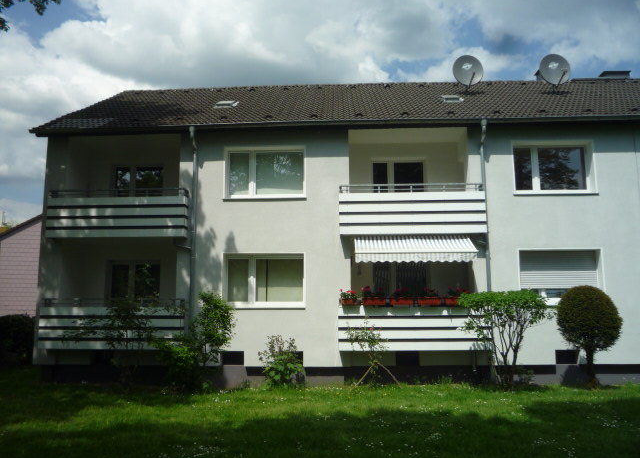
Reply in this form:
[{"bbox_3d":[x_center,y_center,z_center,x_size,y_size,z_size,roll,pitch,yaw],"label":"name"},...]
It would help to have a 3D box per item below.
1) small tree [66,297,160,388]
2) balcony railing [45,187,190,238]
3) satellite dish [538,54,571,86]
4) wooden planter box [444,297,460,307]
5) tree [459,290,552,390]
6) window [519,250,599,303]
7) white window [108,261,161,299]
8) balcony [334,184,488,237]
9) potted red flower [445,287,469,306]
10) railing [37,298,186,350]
[{"bbox_3d":[-4.772,2.610,12.715,2.311,2.161,1.350,-1,-8,3],"label":"small tree"},{"bbox_3d":[-5.092,-0.357,14.132,3.565,1.211,0.500,-1,-8,3],"label":"balcony railing"},{"bbox_3d":[7.219,-4.823,17.040,0.970,1.050,0.500,0,-8,-5],"label":"satellite dish"},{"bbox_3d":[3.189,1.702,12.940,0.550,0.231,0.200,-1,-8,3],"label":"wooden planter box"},{"bbox_3d":[4.006,2.382,11.994,1.958,2.092,1.900,-1,-8,3],"label":"tree"},{"bbox_3d":[5.875,1.180,13.547,1.997,1.364,0.180,-1,-8,3],"label":"window"},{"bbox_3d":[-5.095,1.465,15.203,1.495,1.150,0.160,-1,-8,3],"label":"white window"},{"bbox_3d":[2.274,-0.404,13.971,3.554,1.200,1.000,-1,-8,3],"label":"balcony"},{"bbox_3d":[3.212,1.606,13.007,0.576,0.430,0.260,-1,-8,3],"label":"potted red flower"},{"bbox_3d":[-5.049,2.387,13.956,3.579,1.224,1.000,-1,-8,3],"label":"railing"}]

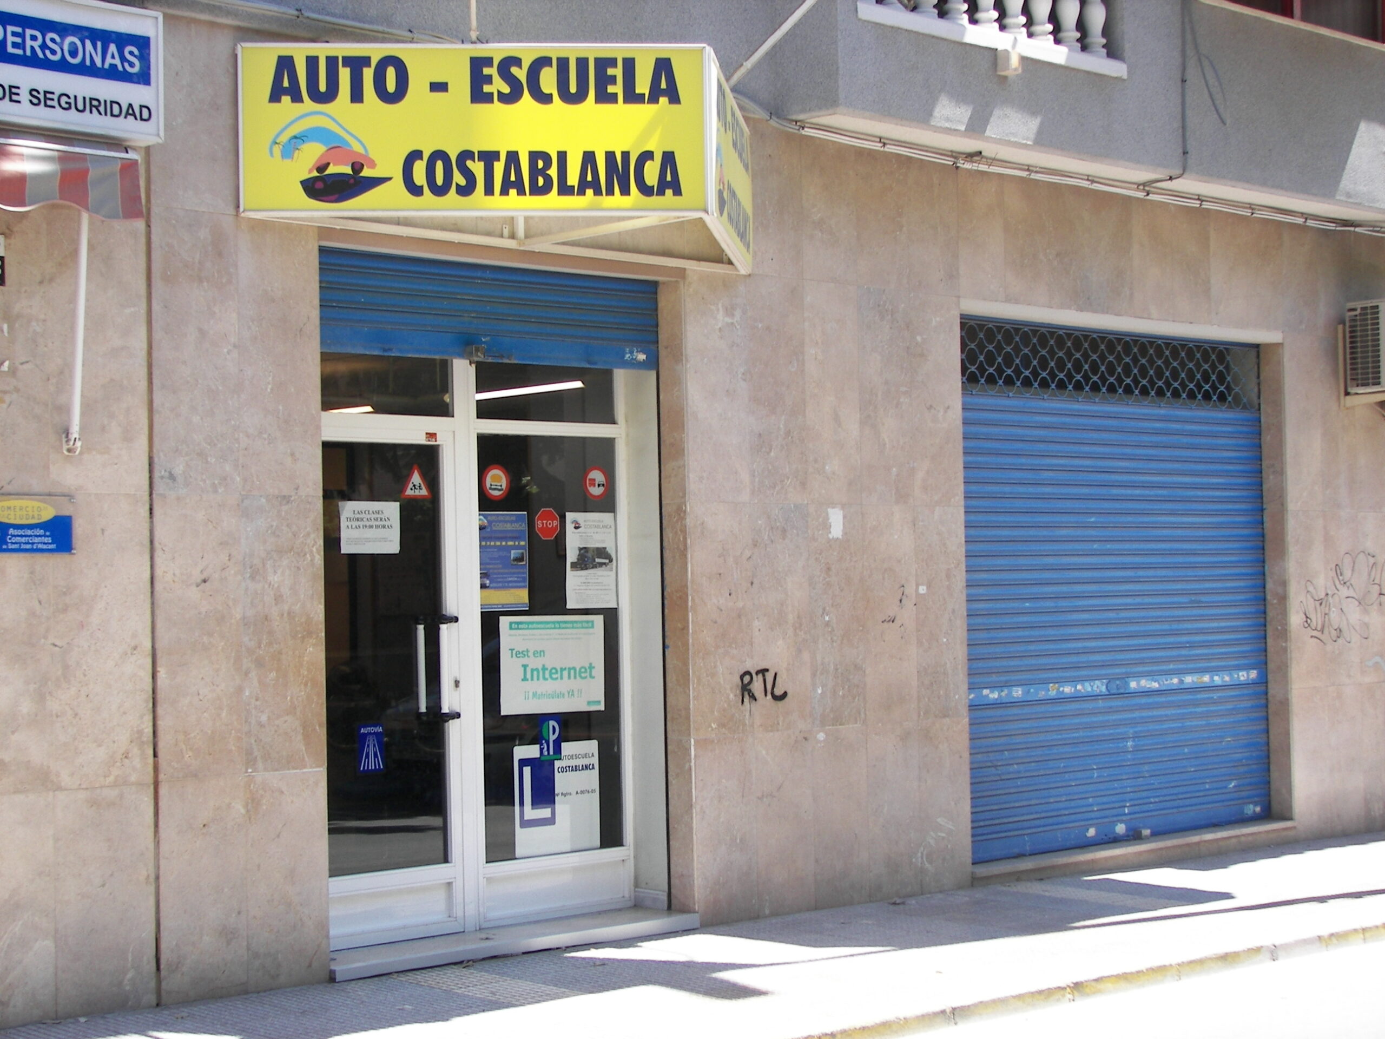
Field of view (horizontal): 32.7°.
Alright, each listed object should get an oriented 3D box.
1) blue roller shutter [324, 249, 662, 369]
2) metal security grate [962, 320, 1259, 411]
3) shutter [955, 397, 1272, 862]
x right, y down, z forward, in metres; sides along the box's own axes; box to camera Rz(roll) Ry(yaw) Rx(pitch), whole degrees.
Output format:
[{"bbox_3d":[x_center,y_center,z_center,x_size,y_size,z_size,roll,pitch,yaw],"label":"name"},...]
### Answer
[{"bbox_3d":[-0.843,-0.859,9.815,1.920,0.405,0.060,0,-2,-44],"label":"blue roller shutter"},{"bbox_3d":[2.269,-0.824,12.804,2.880,0.383,0.045,0,-2,-44],"label":"metal security grate"},{"bbox_3d":[2.295,0.552,12.769,2.880,2.371,0.060,0,-2,-44],"label":"shutter"}]

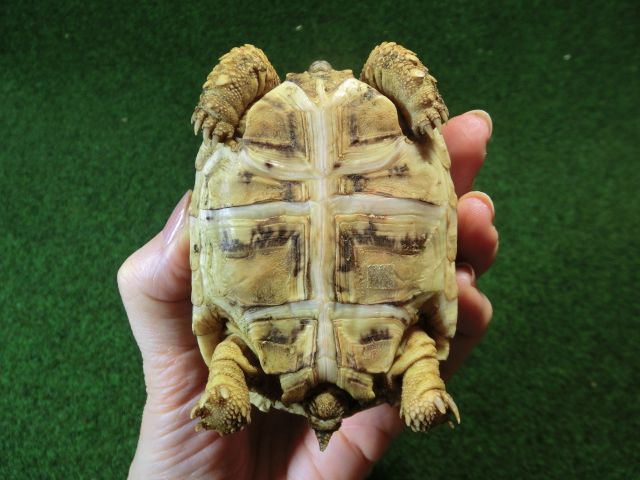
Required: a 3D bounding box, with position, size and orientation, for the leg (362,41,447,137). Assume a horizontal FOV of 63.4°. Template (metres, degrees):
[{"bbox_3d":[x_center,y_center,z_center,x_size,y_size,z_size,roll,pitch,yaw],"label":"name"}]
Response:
[{"bbox_3d":[0.030,-0.052,0.180,0.021,0.021,0.036,-31,90,11],"label":"leg"}]

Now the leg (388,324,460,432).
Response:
[{"bbox_3d":[0.036,0.049,0.182,0.022,0.022,0.036,-12,90,-20],"label":"leg"}]

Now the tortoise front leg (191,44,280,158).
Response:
[{"bbox_3d":[-0.029,-0.050,0.180,0.021,0.021,0.037,31,90,-11],"label":"tortoise front leg"}]

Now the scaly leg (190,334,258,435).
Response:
[{"bbox_3d":[-0.033,0.051,0.182,0.022,0.022,0.035,12,90,20],"label":"scaly leg"}]

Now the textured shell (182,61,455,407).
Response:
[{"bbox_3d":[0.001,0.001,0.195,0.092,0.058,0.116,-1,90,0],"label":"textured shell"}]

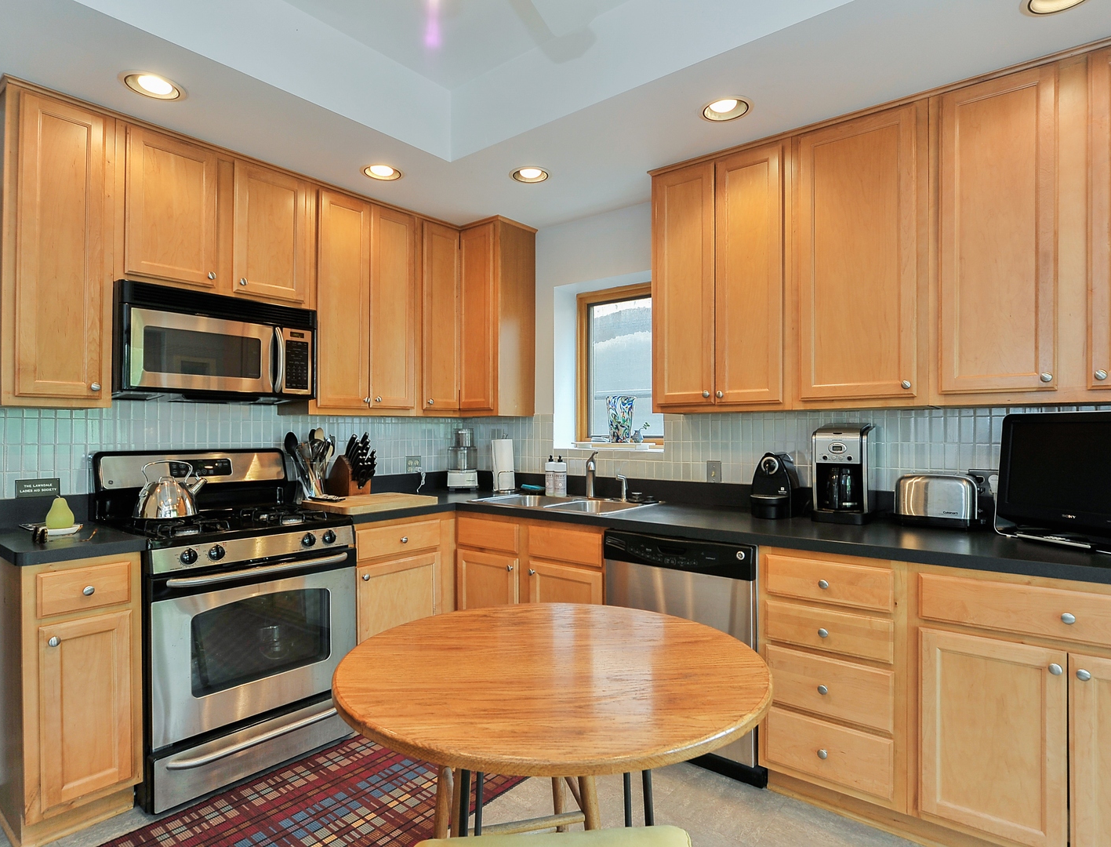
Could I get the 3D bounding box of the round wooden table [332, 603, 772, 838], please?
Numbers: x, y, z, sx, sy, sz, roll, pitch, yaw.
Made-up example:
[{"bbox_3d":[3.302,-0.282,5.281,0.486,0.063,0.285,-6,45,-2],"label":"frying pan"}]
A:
[{"bbox_3d":[-0.006,0.915,1.391,0.955,0.745,0.905,0,-1,0],"label":"round wooden table"}]

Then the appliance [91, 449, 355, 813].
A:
[{"bbox_3d":[-1.332,0.709,2.468,0.665,1.175,0.762,0,-1,39],"label":"appliance"}]

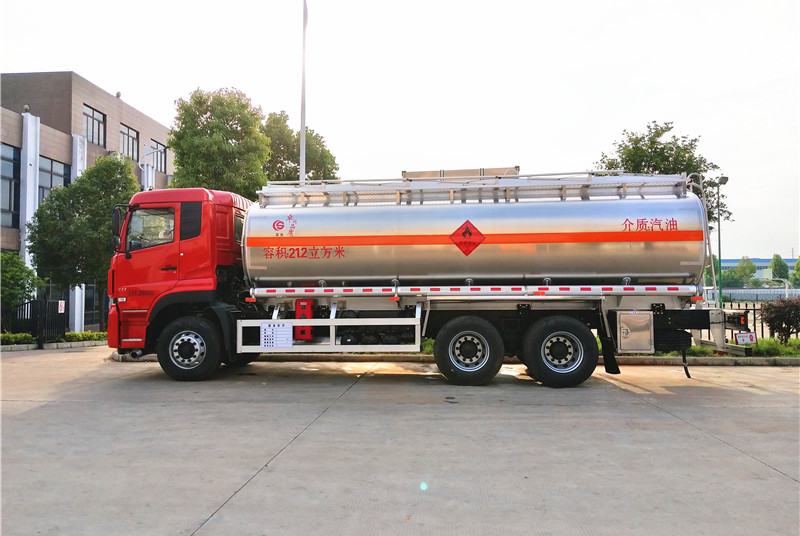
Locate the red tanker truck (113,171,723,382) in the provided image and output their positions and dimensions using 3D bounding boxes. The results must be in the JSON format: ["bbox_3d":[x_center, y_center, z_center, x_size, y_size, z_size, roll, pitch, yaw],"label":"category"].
[{"bbox_3d":[0.215,0.093,10.333,9.791,3.450,2.600,-1,-3,8],"label":"red tanker truck"}]

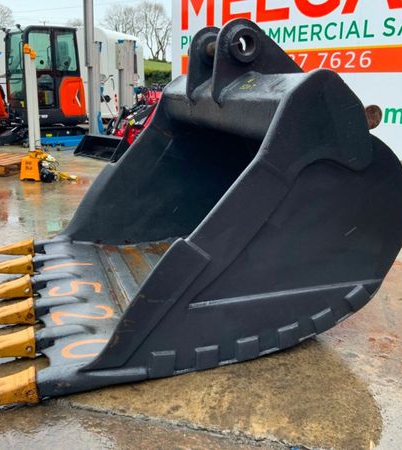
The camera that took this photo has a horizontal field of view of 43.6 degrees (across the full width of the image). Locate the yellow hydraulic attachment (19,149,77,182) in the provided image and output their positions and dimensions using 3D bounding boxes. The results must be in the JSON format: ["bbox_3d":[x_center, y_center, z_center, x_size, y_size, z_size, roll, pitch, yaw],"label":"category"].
[{"bbox_3d":[-1.780,-0.717,5.889,0.600,0.340,0.300,3,17,10],"label":"yellow hydraulic attachment"}]

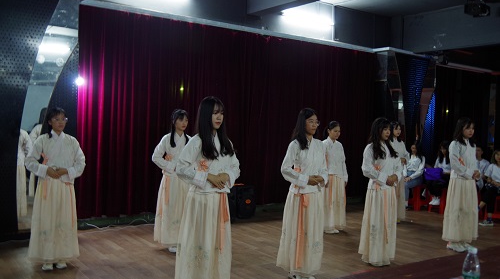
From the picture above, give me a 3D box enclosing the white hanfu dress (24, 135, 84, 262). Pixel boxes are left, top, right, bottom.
[{"bbox_3d":[-1.893,0.526,4.866,0.550,1.248,0.430,1,1,-33],"label":"white hanfu dress"}]

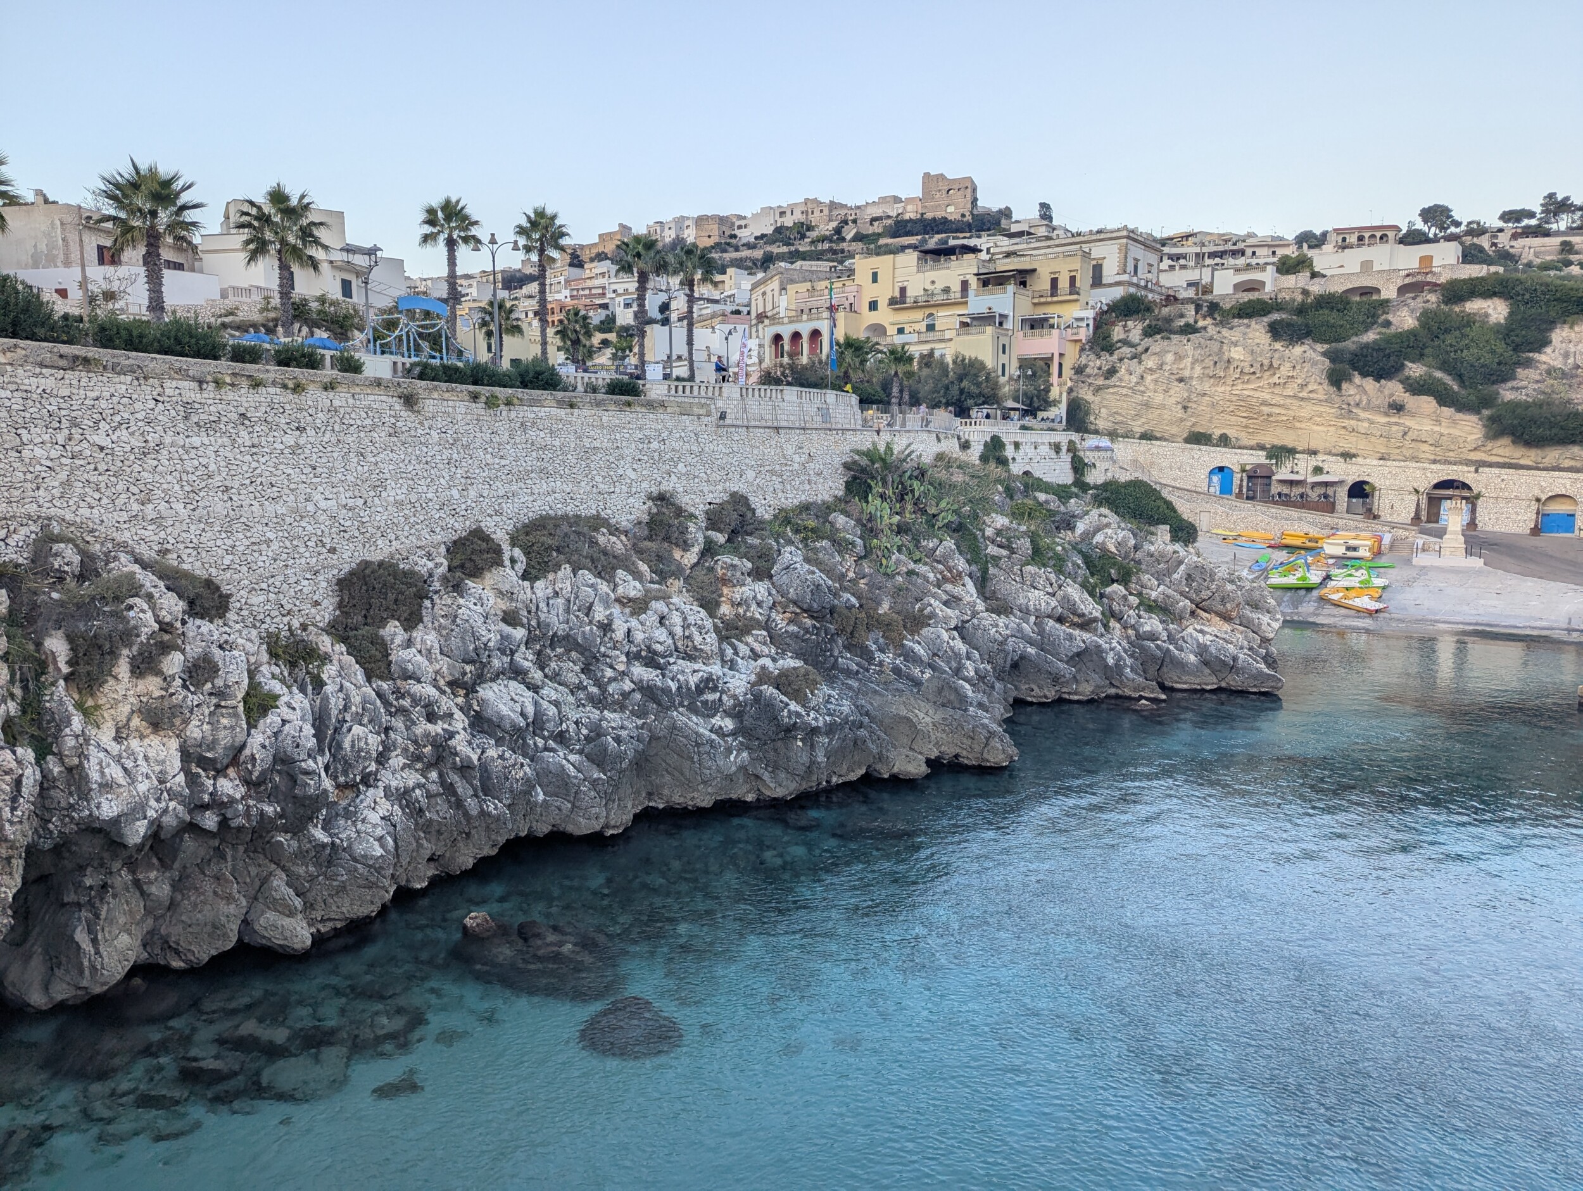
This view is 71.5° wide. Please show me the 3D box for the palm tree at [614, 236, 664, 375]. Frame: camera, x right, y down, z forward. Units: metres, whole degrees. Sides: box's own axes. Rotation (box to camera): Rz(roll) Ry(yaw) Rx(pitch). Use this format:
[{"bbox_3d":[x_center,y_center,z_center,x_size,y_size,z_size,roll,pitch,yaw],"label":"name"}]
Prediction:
[{"bbox_3d":[-9.173,-17.101,66.007,2.900,9.030,2.900,0,9,0],"label":"palm tree"}]

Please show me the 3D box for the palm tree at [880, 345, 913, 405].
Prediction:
[{"bbox_3d":[8.227,-16.571,86.002,2.600,6.080,2.600,0,9,0],"label":"palm tree"}]

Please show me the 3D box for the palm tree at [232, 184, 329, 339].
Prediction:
[{"bbox_3d":[-22.596,-14.065,49.051,4.200,8.000,4.200,0,8,0],"label":"palm tree"}]

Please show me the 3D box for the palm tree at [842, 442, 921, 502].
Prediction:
[{"bbox_3d":[5.348,-7.303,66.001,4.400,3.840,4.400,0,9,0],"label":"palm tree"}]

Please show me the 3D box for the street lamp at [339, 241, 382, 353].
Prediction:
[{"bbox_3d":[-18.073,-11.944,46.385,1.750,5.600,1.400,0,8,0],"label":"street lamp"}]

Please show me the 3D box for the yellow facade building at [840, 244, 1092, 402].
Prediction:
[{"bbox_3d":[19.781,-29.372,126.015,27.000,18.690,12.000,6,11,36],"label":"yellow facade building"}]

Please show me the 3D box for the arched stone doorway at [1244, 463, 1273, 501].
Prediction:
[{"bbox_3d":[40.423,-9.847,95.220,2.400,3.200,0.700,3,9,23],"label":"arched stone doorway"}]

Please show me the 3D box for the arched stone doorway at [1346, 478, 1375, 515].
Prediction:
[{"bbox_3d":[48.282,-8.380,93.284,2.250,2.970,0.600,2,9,17],"label":"arched stone doorway"}]

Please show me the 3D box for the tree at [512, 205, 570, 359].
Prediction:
[{"bbox_3d":[-13.787,-16.773,60.507,3.000,9.080,3.000,0,9,0],"label":"tree"}]

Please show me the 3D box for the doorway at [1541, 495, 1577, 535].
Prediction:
[{"bbox_3d":[61.586,-6.471,88.285,2.500,3.270,0.600,2,9,17],"label":"doorway"}]

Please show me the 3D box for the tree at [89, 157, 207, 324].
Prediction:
[{"bbox_3d":[-20.794,-11.228,35.505,3.200,5.430,3.200,0,9,0],"label":"tree"}]

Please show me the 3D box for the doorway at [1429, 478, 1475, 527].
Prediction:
[{"bbox_3d":[54.436,-7.677,90.832,3.500,3.860,0.700,2,9,17],"label":"doorway"}]

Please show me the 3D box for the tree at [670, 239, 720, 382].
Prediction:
[{"bbox_3d":[-5.798,-16.585,66.640,3.100,9.300,3.100,0,8,0],"label":"tree"}]

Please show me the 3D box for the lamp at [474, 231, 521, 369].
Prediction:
[{"bbox_3d":[-13.452,-12.987,50.489,2.100,7.100,1.900,0,8,0],"label":"lamp"}]

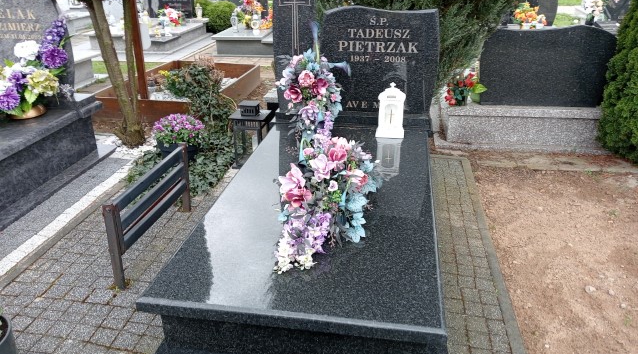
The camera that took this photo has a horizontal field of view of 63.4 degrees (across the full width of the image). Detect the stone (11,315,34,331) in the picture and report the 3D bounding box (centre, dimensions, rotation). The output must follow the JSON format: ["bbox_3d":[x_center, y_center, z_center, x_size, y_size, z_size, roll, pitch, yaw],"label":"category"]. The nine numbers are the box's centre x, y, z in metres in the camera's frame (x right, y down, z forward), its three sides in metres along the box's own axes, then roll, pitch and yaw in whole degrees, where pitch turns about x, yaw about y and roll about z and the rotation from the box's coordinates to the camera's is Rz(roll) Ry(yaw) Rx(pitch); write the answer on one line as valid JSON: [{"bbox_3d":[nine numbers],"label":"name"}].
[{"bbox_3d":[-1.251,0.641,2.180,0.086,0.060,0.087,5,23,10],"label":"stone"}]

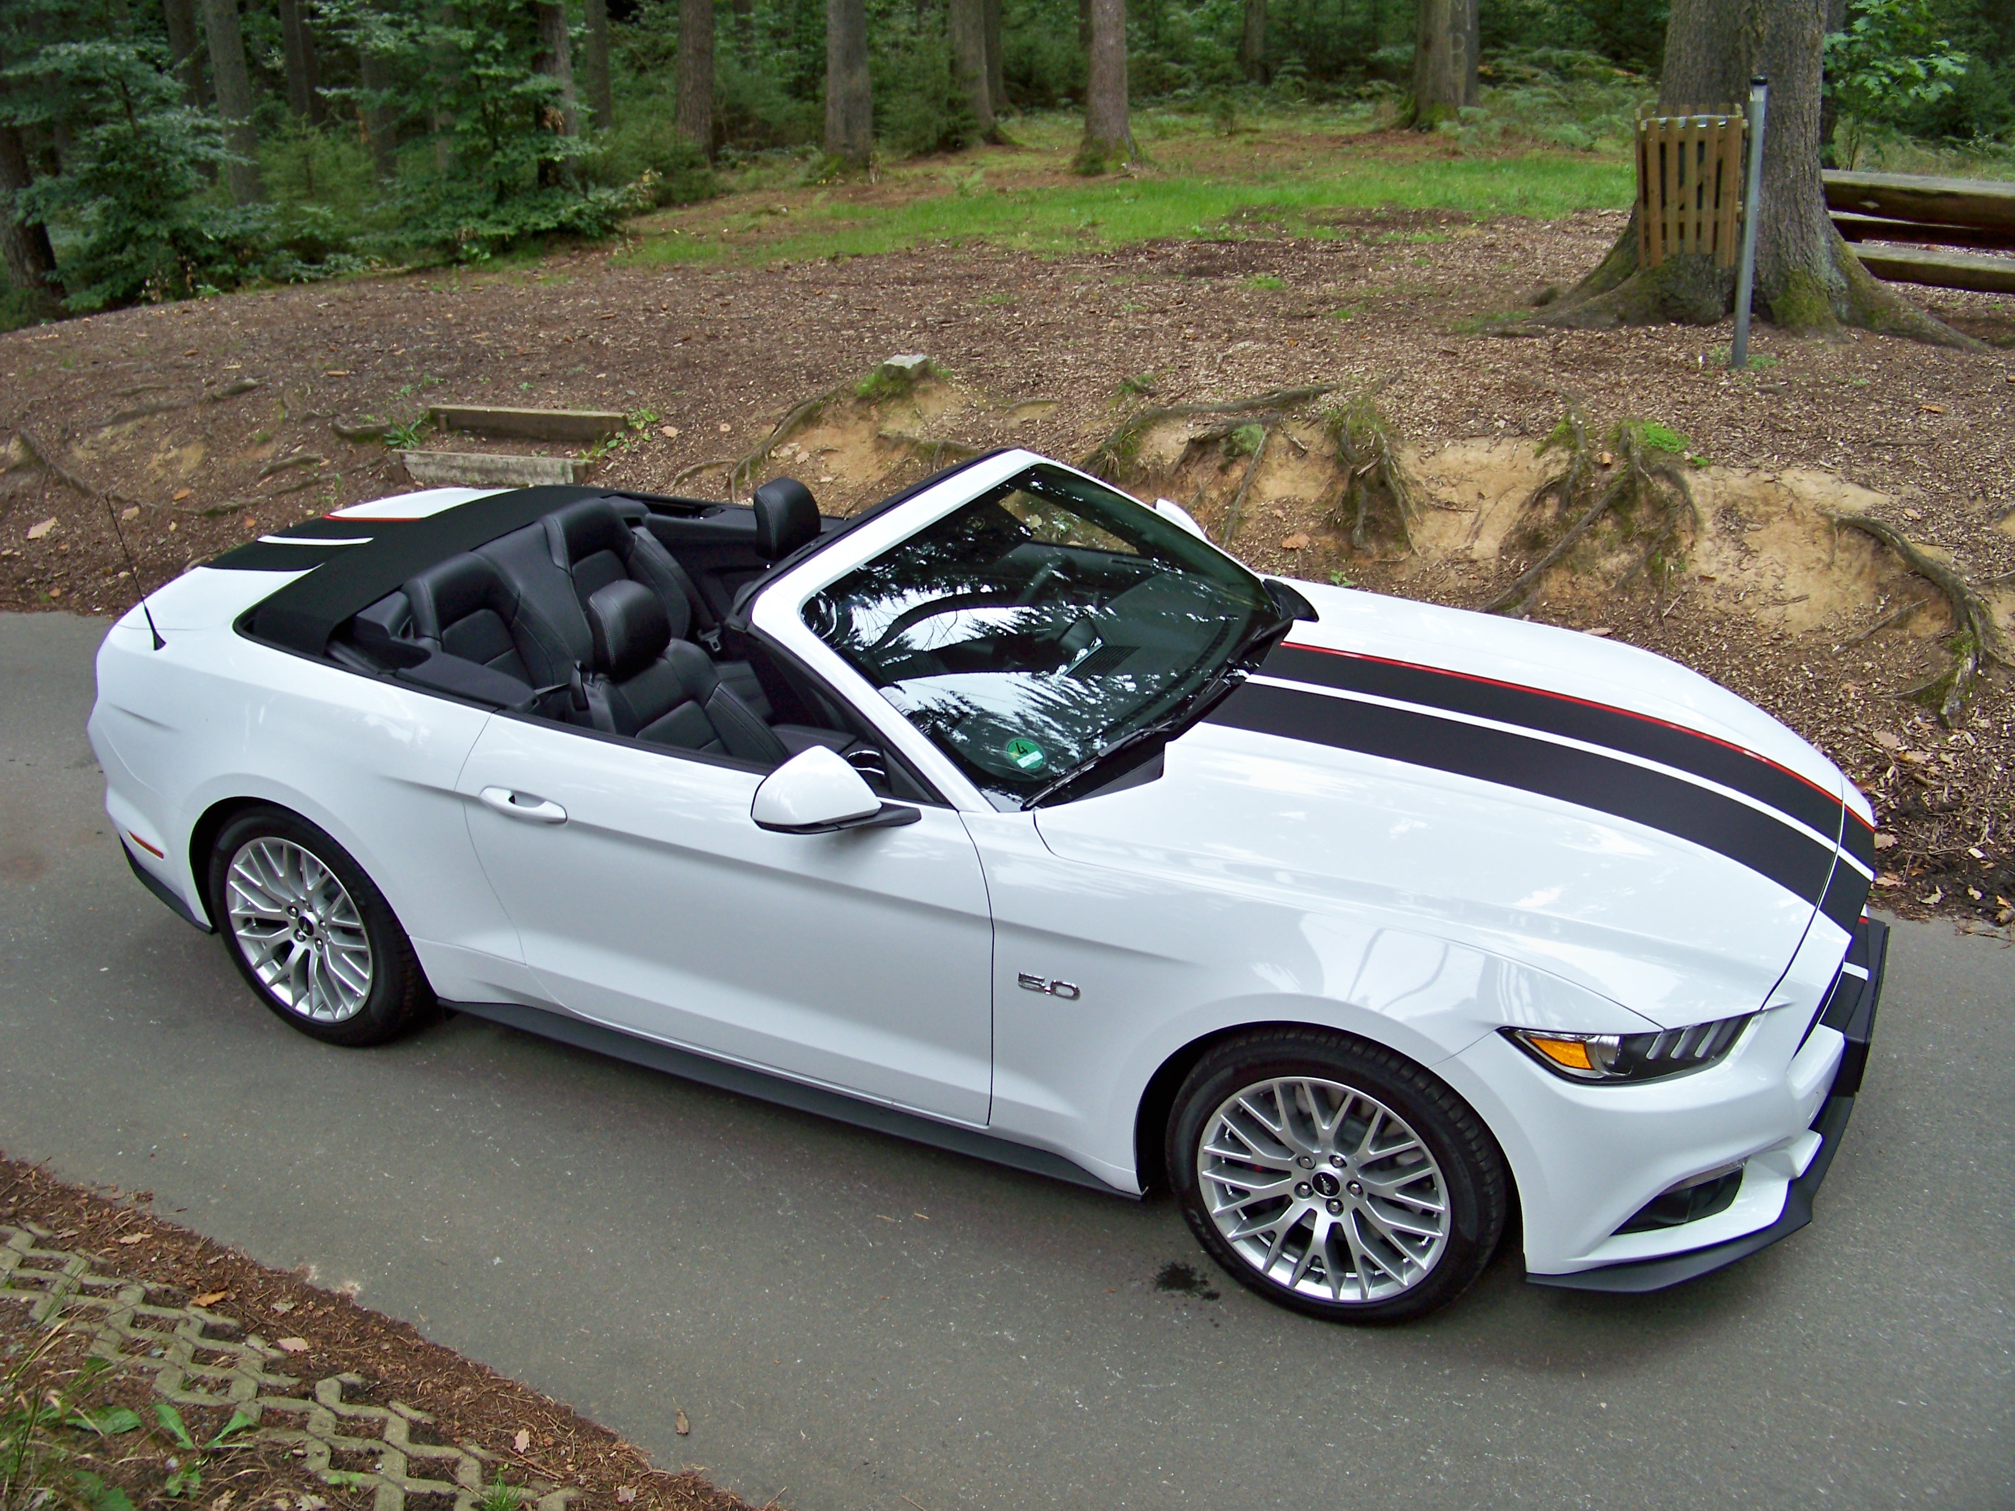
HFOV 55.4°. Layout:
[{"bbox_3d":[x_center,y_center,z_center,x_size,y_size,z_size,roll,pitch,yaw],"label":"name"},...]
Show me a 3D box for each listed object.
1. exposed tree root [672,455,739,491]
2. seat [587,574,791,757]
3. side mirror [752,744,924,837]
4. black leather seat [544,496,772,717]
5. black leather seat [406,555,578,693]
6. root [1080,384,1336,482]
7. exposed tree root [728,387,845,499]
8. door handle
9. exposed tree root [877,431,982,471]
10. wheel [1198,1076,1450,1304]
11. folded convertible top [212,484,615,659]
[{"bbox_3d":[-1.360,-1.262,8.544,0.400,0.110,0.120,-19,29,-33],"label":"exposed tree root"},{"bbox_3d":[-0.652,0.005,4.795,0.840,0.900,0.540,10,27,25],"label":"seat"},{"bbox_3d":[-0.352,0.070,3.926,0.250,0.165,0.230,10,26,25],"label":"side mirror"},{"bbox_3d":[-0.991,-0.389,5.679,0.740,0.670,0.500,10,27,25],"label":"black leather seat"},{"bbox_3d":[-1.341,-0.183,5.153,0.580,0.620,0.500,10,26,25],"label":"black leather seat"},{"bbox_3d":[0.766,-1.249,7.411,0.980,0.340,0.360,-2,23,0],"label":"root"},{"bbox_3d":[-0.908,-1.323,7.966,0.320,0.340,0.560,10,26,25],"label":"exposed tree root"},{"bbox_3d":[-1.116,0.108,4.391,0.260,0.055,0.060,10,27,25],"label":"door handle"},{"bbox_3d":[-0.312,-1.232,7.651,0.420,0.140,0.200,-2,23,0],"label":"exposed tree root"},{"bbox_3d":[0.656,0.825,3.850,0.515,0.515,0.200,10,26,25],"label":"wheel"},{"bbox_3d":[-1.642,-0.538,5.554,0.600,0.230,1.440,10,27,25],"label":"folded convertible top"}]

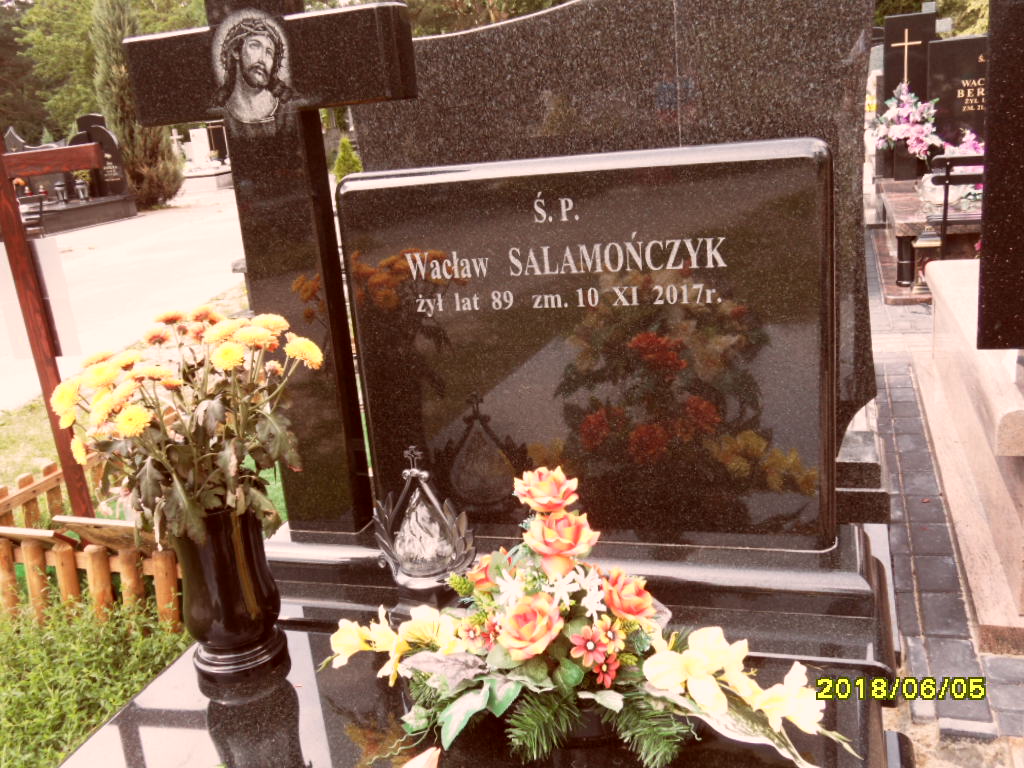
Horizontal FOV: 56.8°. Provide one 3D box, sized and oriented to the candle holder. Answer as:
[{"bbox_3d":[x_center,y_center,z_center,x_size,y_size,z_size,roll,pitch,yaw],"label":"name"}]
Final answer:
[{"bbox_3d":[-0.134,0.223,1.400,0.143,0.270,0.115,0,14,17],"label":"candle holder"}]

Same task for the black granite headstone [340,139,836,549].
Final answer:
[{"bbox_3d":[0.113,-0.042,1.461,0.730,0.577,0.075,0,13,16],"label":"black granite headstone"}]

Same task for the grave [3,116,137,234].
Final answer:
[{"bbox_3d":[-5.950,-2.650,12.000,1.150,1.420,2.100,0,14,17],"label":"grave"}]

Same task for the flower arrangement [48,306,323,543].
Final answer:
[{"bbox_3d":[-0.430,0.053,1.250,0.330,0.285,0.270,0,14,17],"label":"flower arrangement"}]

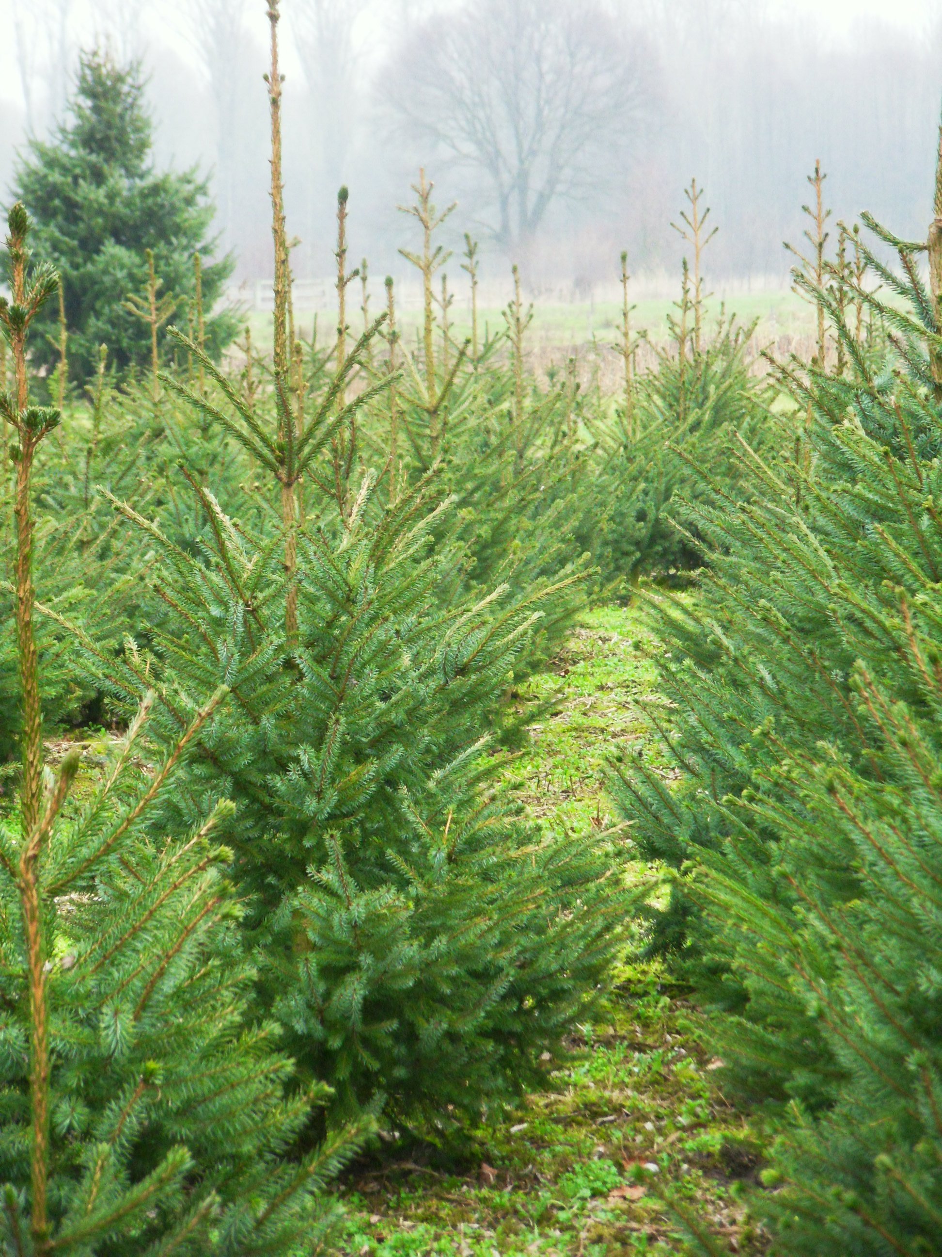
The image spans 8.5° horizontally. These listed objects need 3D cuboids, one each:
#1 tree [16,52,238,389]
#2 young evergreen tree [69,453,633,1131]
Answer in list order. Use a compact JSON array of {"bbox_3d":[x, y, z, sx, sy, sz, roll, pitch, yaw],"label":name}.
[{"bbox_3d":[-3.282,-3.825,60.000,2.099,3.282,2.099,-1,3,0],"label":"tree"},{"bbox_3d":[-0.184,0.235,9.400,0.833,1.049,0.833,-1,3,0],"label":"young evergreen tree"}]

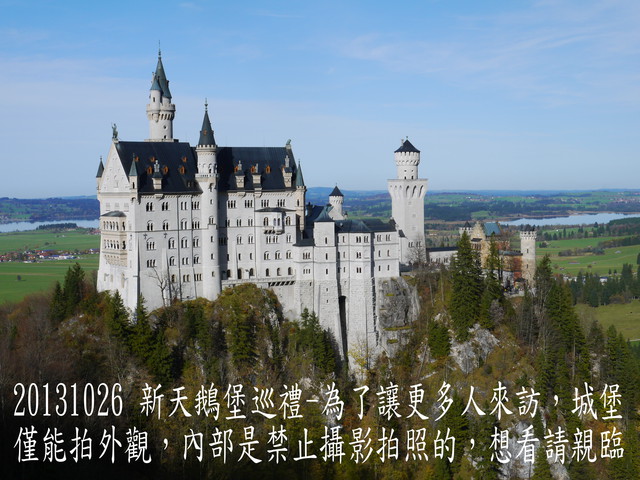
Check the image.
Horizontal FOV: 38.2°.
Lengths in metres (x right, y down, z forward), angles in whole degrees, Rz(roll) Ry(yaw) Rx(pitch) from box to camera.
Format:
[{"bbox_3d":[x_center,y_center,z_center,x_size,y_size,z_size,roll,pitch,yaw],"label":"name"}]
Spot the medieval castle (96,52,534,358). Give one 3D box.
[{"bbox_3d":[4.000,-12.121,294.000,144.000,90.000,52.000,-2,4,-27],"label":"medieval castle"}]

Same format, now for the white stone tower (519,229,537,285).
[{"bbox_3d":[70.708,6.134,315.000,5.800,19.800,5.800,0,3,12],"label":"white stone tower"}]

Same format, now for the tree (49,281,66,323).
[{"bbox_3d":[-74.400,17.431,262.000,5.100,12.300,5.100,-2,3,-16],"label":"tree"}]

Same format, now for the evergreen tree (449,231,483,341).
[{"bbox_3d":[43.285,13.685,275.000,10.000,33.000,10.000,0,3,9],"label":"evergreen tree"}]

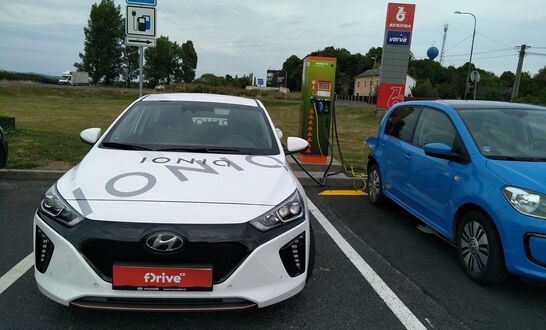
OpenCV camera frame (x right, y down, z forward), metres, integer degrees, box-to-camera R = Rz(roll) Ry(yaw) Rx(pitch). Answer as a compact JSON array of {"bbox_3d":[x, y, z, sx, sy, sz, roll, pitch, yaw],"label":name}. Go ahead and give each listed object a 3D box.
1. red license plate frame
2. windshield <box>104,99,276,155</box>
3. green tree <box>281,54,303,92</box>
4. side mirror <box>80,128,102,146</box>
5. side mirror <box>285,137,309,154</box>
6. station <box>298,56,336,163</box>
[{"bbox_3d":[-0.583,0.607,2.189,0.525,0.134,0.025,2,9,-5],"label":"red license plate frame"},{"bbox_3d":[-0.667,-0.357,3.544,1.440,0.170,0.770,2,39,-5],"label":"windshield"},{"bbox_3d":[4.247,-19.163,85.000,5.000,7.800,5.000,2,9,-5],"label":"green tree"},{"bbox_3d":[-1.622,-0.246,3.703,0.220,0.155,0.140,2,9,-5],"label":"side mirror"},{"bbox_3d":[0.226,-0.182,3.866,0.220,0.155,0.140,2,9,-5],"label":"side mirror"},{"bbox_3d":[0.827,-1.020,7.750,0.540,1.900,0.560,2,10,-8],"label":"station"}]

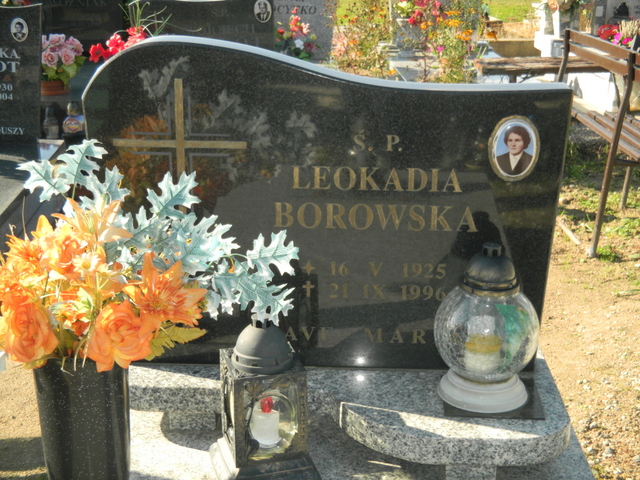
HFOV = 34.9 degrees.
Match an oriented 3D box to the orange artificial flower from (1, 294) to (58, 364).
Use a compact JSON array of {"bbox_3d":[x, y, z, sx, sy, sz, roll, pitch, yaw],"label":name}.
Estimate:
[{"bbox_3d":[-0.418,0.129,1.470,0.078,0.098,0.070,3,0,6],"label":"orange artificial flower"}]

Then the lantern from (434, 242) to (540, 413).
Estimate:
[{"bbox_3d":[0.317,0.156,1.940,0.200,0.303,0.200,1,18,0],"label":"lantern"}]

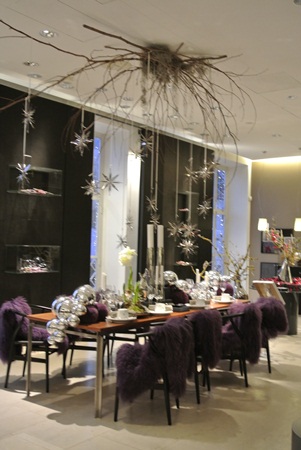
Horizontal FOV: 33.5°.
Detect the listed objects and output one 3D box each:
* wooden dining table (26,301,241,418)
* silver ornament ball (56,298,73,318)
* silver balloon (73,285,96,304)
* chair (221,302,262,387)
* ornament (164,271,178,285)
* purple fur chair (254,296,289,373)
[{"bbox_3d":[0.023,1.274,5.436,0.945,0.735,2.648,0,-2,38],"label":"wooden dining table"},{"bbox_3d":[-0.775,0.762,4.551,0.169,0.171,0.169,1,-2,0],"label":"silver ornament ball"},{"bbox_3d":[-0.617,0.660,4.752,0.191,0.191,0.201,1,-2,0],"label":"silver balloon"},{"bbox_3d":[0.838,1.256,5.301,0.584,0.795,0.554,1,-2,4],"label":"chair"},{"bbox_3d":[0.249,0.645,6.091,0.181,0.181,0.181,1,-2,0],"label":"ornament"},{"bbox_3d":[1.249,1.281,5.887,0.614,0.795,0.564,1,-2,9],"label":"purple fur chair"}]

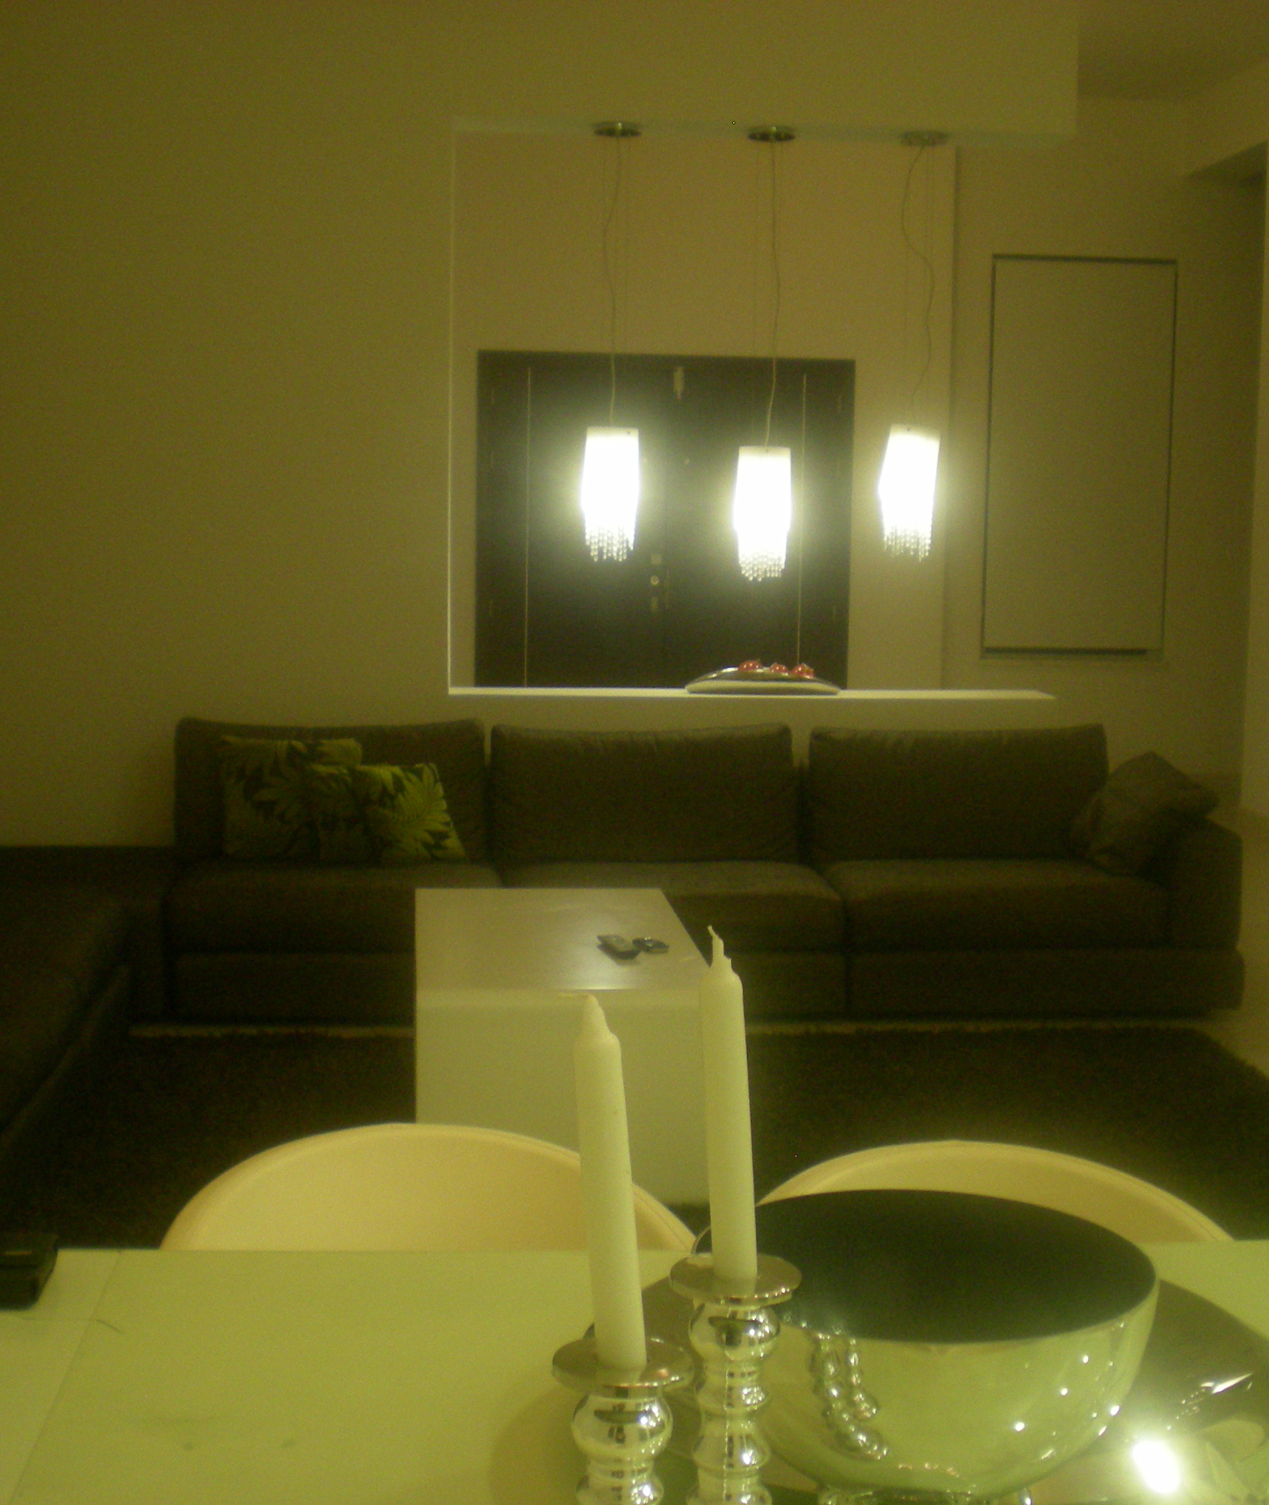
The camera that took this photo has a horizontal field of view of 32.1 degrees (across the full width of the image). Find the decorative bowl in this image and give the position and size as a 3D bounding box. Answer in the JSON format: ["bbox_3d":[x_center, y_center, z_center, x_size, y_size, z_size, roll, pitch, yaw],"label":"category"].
[{"bbox_3d":[0.203,0.456,1.573,0.315,0.190,0.315,1,7,0],"label":"decorative bowl"}]

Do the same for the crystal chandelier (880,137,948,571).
[{"bbox_3d":[0.883,-1.290,6.973,0.200,1.337,0.180,0,7,-5],"label":"crystal chandelier"}]

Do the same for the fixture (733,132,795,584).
[{"bbox_3d":[0.412,-1.257,6.938,0.185,1.404,0.180,0,7,-5],"label":"fixture"}]

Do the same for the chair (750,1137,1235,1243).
[{"bbox_3d":[0.358,0.847,2.200,0.570,0.790,0.550,1,7,-3],"label":"chair"}]

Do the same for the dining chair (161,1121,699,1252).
[{"bbox_3d":[-0.215,0.837,2.210,0.570,0.790,0.550,0,7,-10],"label":"dining chair"}]

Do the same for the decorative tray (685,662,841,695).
[{"bbox_3d":[0.412,-0.234,7.055,0.480,0.095,0.200,0,7,-5],"label":"decorative tray"}]

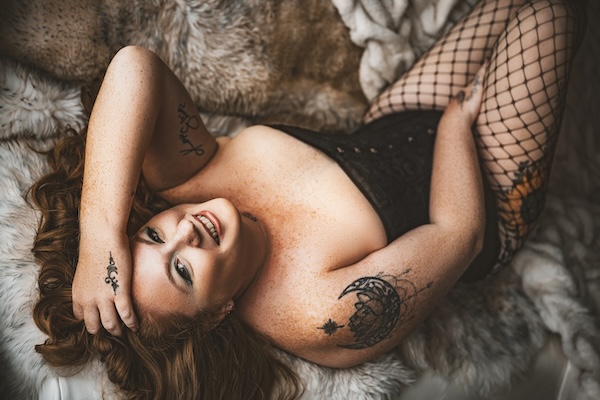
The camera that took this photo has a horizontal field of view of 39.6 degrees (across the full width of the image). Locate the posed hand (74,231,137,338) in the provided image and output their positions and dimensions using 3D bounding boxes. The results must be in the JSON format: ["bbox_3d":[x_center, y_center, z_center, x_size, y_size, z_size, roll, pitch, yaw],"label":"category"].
[{"bbox_3d":[-0.272,0.115,1.165,0.085,0.070,0.150,-7,102,-6],"label":"posed hand"}]

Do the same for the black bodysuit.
[{"bbox_3d":[0.189,-0.008,1.520,0.550,0.260,0.360,-6,53,-44],"label":"black bodysuit"}]

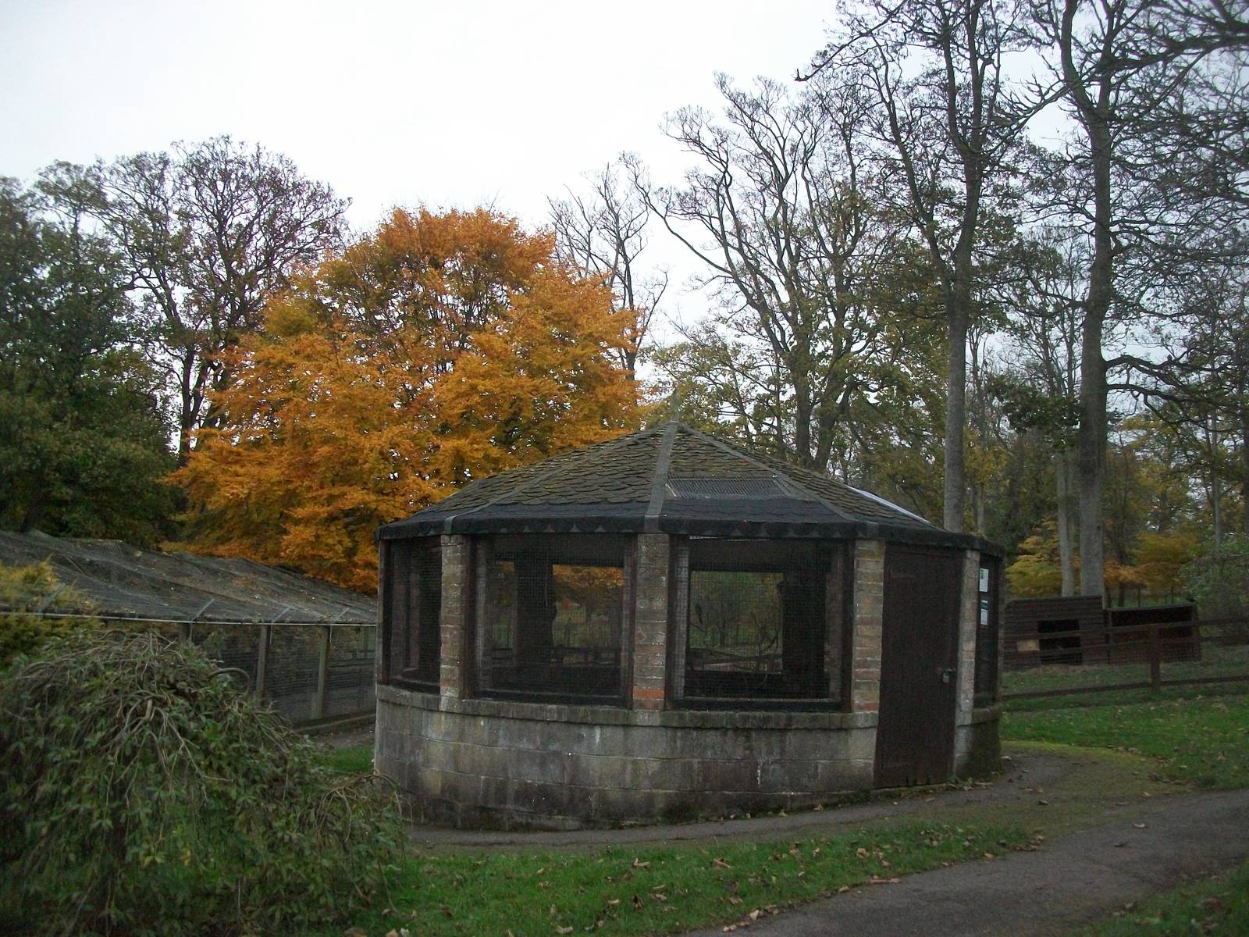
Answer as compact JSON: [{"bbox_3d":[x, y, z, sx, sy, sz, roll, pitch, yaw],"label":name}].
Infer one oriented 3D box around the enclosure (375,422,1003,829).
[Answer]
[{"bbox_3d":[0.519,1.167,10.489,5.450,3.194,5.450,7,-9,-37],"label":"enclosure"}]

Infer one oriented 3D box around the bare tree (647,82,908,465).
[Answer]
[{"bbox_3d":[5.164,-3.945,40.846,9.410,21.048,9.410,1,-7,7],"label":"bare tree"}]

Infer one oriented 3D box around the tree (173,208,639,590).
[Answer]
[{"bbox_3d":[-5.220,-0.768,27.299,11.062,11.159,11.062,3,-7,-11],"label":"tree"}]

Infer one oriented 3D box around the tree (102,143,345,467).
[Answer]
[{"bbox_3d":[-15.382,-3.035,43.683,9.345,19.861,9.345,4,-8,-20],"label":"tree"}]

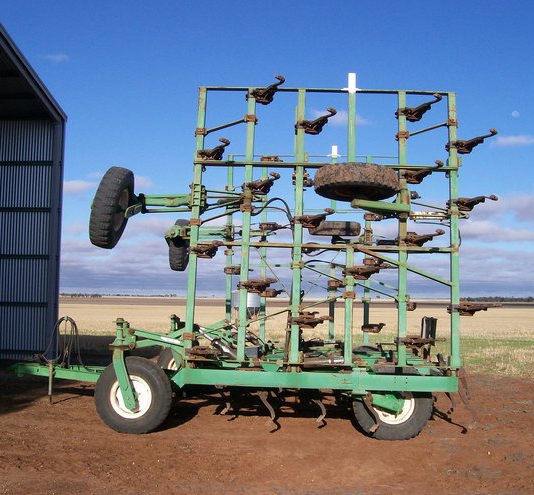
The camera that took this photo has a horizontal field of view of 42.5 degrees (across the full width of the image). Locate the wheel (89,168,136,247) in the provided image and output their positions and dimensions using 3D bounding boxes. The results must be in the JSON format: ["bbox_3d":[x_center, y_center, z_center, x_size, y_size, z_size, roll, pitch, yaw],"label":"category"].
[{"bbox_3d":[-1.515,-0.390,6.757,0.235,0.820,0.820,15,-4,2],"label":"wheel"}]

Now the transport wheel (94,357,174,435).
[{"bbox_3d":[-1.410,1.564,7.266,0.820,0.820,0.230,0,-4,9],"label":"transport wheel"}]

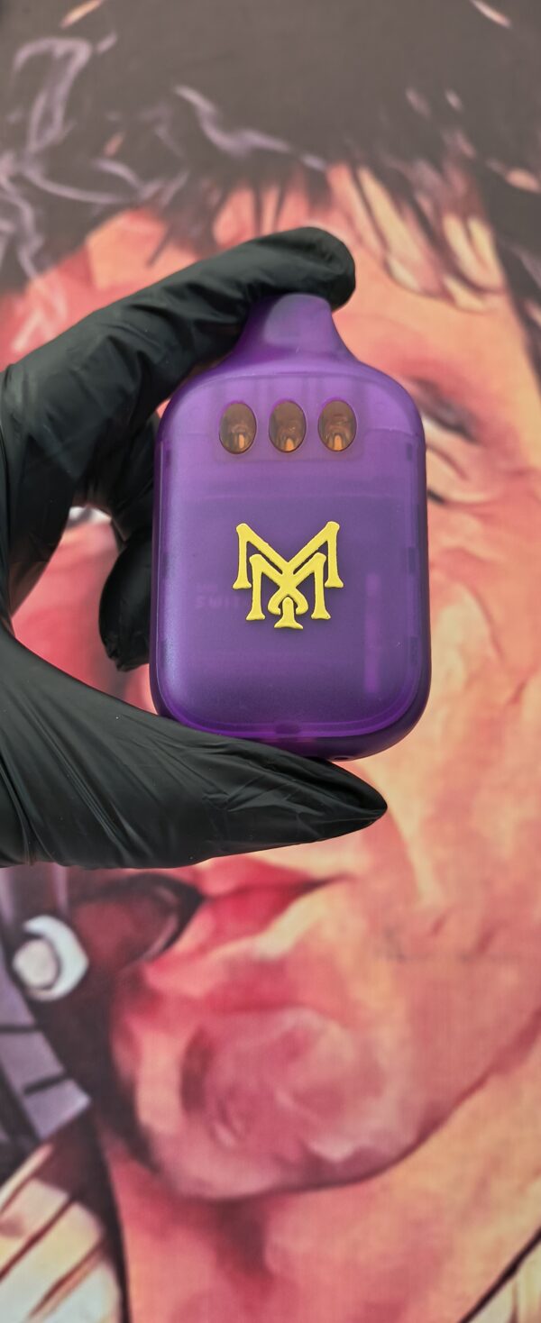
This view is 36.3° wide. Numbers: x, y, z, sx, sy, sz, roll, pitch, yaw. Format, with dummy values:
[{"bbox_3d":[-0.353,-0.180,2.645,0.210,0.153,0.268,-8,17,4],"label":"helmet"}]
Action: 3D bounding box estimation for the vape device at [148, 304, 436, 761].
[{"bbox_3d":[0.004,-0.026,0.153,0.050,0.088,0.021,0,-10,5],"label":"vape device"}]

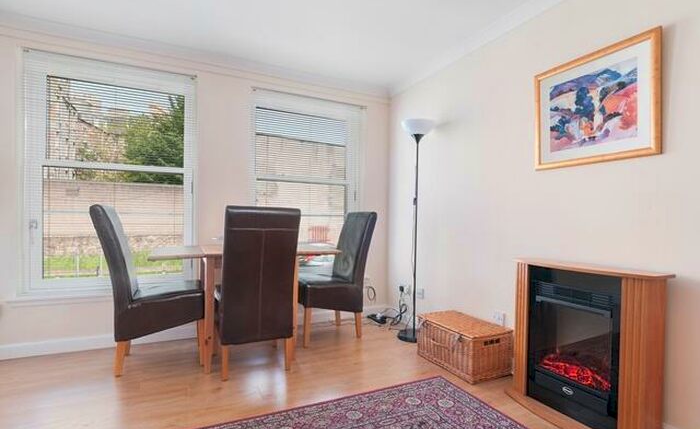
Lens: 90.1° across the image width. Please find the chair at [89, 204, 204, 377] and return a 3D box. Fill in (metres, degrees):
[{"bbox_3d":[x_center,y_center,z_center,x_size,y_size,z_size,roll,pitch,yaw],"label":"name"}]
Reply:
[{"bbox_3d":[-1.349,0.478,2.392,0.630,1.050,0.450,1,-1,-23],"label":"chair"}]

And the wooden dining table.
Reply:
[{"bbox_3d":[-0.775,0.632,2.587,1.200,0.758,0.710,1,-1,-26],"label":"wooden dining table"}]

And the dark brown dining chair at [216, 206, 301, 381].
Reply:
[{"bbox_3d":[-0.651,0.485,2.365,0.450,1.050,0.630,1,-1,-26],"label":"dark brown dining chair"}]

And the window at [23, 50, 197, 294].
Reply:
[{"bbox_3d":[-1.757,-0.282,2.645,1.080,1.660,0.100,1,-1,-26],"label":"window"}]

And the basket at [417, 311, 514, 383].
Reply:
[{"bbox_3d":[0.771,0.882,2.396,0.360,0.285,0.525,1,-1,-26],"label":"basket"}]

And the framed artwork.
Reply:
[{"bbox_3d":[1.256,-0.546,1.835,0.030,0.570,0.615,1,-1,-26],"label":"framed artwork"}]

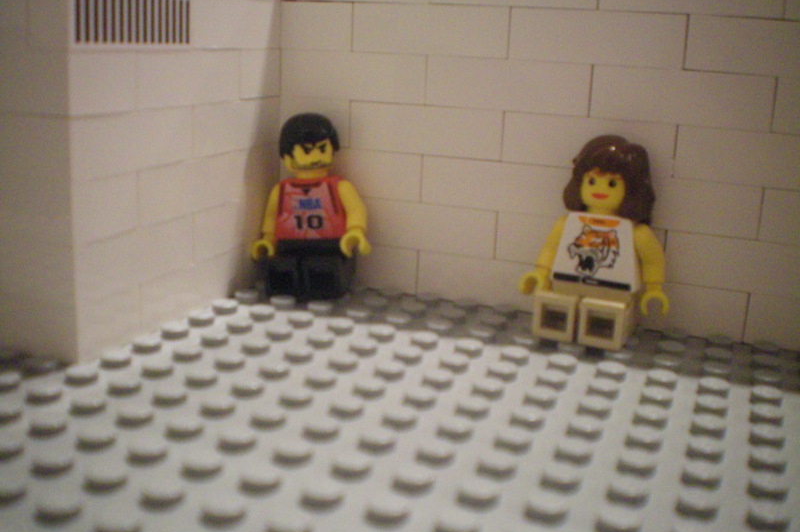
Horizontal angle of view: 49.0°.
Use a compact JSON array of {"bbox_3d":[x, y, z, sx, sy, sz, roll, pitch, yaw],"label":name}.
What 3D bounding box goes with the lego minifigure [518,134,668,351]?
[{"bbox_3d":[0.035,-0.006,0.156,0.027,0.035,0.018,9,16,24],"label":"lego minifigure"}]

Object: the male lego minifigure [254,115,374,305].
[{"bbox_3d":[-0.018,-0.013,0.176,0.024,0.035,0.018,2,13,-1],"label":"male lego minifigure"}]

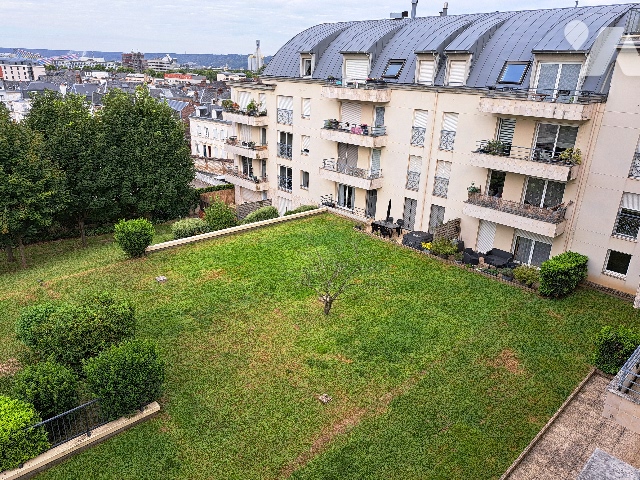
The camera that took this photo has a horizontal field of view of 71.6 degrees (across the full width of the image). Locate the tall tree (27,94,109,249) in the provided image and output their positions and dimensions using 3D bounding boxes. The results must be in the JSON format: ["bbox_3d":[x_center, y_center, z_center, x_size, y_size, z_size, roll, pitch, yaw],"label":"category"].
[{"bbox_3d":[-15.405,-4.020,27.336,4.700,9.600,4.700,21,29,39],"label":"tall tree"}]

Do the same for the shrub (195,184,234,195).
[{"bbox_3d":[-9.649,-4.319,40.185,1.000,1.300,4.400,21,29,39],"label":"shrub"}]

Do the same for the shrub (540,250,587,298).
[{"bbox_3d":[11.658,1.717,21.304,2.050,1.550,1.200,-17,28,-41],"label":"shrub"}]

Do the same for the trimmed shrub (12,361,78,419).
[{"bbox_3d":[-8.272,4.380,13.491,1.700,1.650,1.750,21,29,39],"label":"trimmed shrub"}]

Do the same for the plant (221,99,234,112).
[{"bbox_3d":[-8.433,-12.217,40.451,1.000,1.100,1.050,-15,26,-36],"label":"plant"}]

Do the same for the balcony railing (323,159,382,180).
[{"bbox_3d":[2.106,-4.869,30.250,4.650,0.660,1.100,21,29,39],"label":"balcony railing"}]

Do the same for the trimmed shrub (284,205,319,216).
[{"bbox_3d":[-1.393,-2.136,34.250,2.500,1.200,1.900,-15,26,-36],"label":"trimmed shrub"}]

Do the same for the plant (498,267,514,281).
[{"bbox_3d":[9.547,1.744,22.591,0.700,0.660,0.680,21,29,39],"label":"plant"}]

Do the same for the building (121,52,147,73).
[{"bbox_3d":[-168.132,-159.117,400.000,21.000,20.000,18.000,-7,23,-20],"label":"building"}]

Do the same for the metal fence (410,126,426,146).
[{"bbox_3d":[5.930,-6.195,26.685,0.070,1.060,0.950,-17,28,-41],"label":"metal fence"}]

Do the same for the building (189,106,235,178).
[{"bbox_3d":[-12.966,-17.178,70.356,14.000,9.300,9.000,20,28,39],"label":"building"}]

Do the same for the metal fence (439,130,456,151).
[{"bbox_3d":[7.252,-5.712,25.458,0.120,1.080,1.050,-17,28,-40],"label":"metal fence"}]

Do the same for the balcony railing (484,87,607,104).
[{"bbox_3d":[10.145,-6.887,21.128,4.900,0.550,1.100,21,29,39],"label":"balcony railing"}]

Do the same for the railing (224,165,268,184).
[{"bbox_3d":[-6.786,-5.923,40.640,1.050,0.720,5.300,-17,28,-40],"label":"railing"}]

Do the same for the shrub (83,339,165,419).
[{"bbox_3d":[-6.045,4.181,13.653,2.150,2.000,2.200,21,29,39],"label":"shrub"}]

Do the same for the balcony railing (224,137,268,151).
[{"bbox_3d":[-6.648,-8.434,39.591,1.050,0.720,5.200,-17,28,-40],"label":"balcony railing"}]

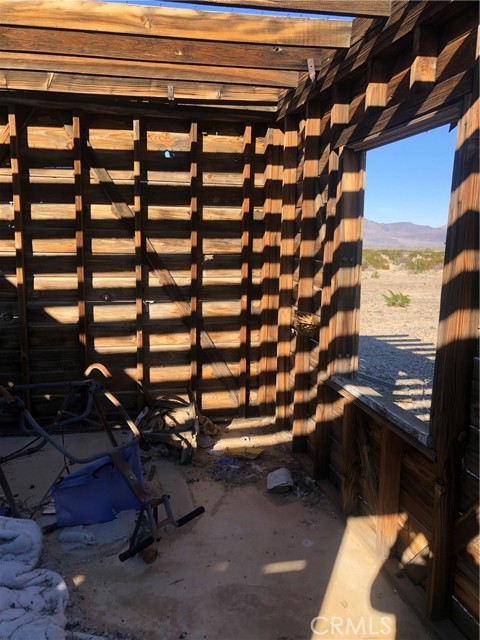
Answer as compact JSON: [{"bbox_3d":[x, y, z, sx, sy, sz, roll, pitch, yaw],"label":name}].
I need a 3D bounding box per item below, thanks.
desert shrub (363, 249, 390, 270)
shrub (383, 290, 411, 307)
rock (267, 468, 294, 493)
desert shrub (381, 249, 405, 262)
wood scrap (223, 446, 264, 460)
[{"bbox_3d":[8.708,-3.874,33.109,1.703,1.310,1.447,3,9,14],"label":"desert shrub"},{"bbox_3d":[4.007,-0.553,13.263,0.663,0.380,0.597,3,9,17],"label":"shrub"},{"bbox_3d":[0.234,0.926,2.989,0.155,0.105,0.137,1,8,5],"label":"rock"},{"bbox_3d":[14.347,-6.011,48.406,1.975,1.231,1.679,3,9,16],"label":"desert shrub"},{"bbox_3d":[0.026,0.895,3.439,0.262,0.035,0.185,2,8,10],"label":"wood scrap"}]

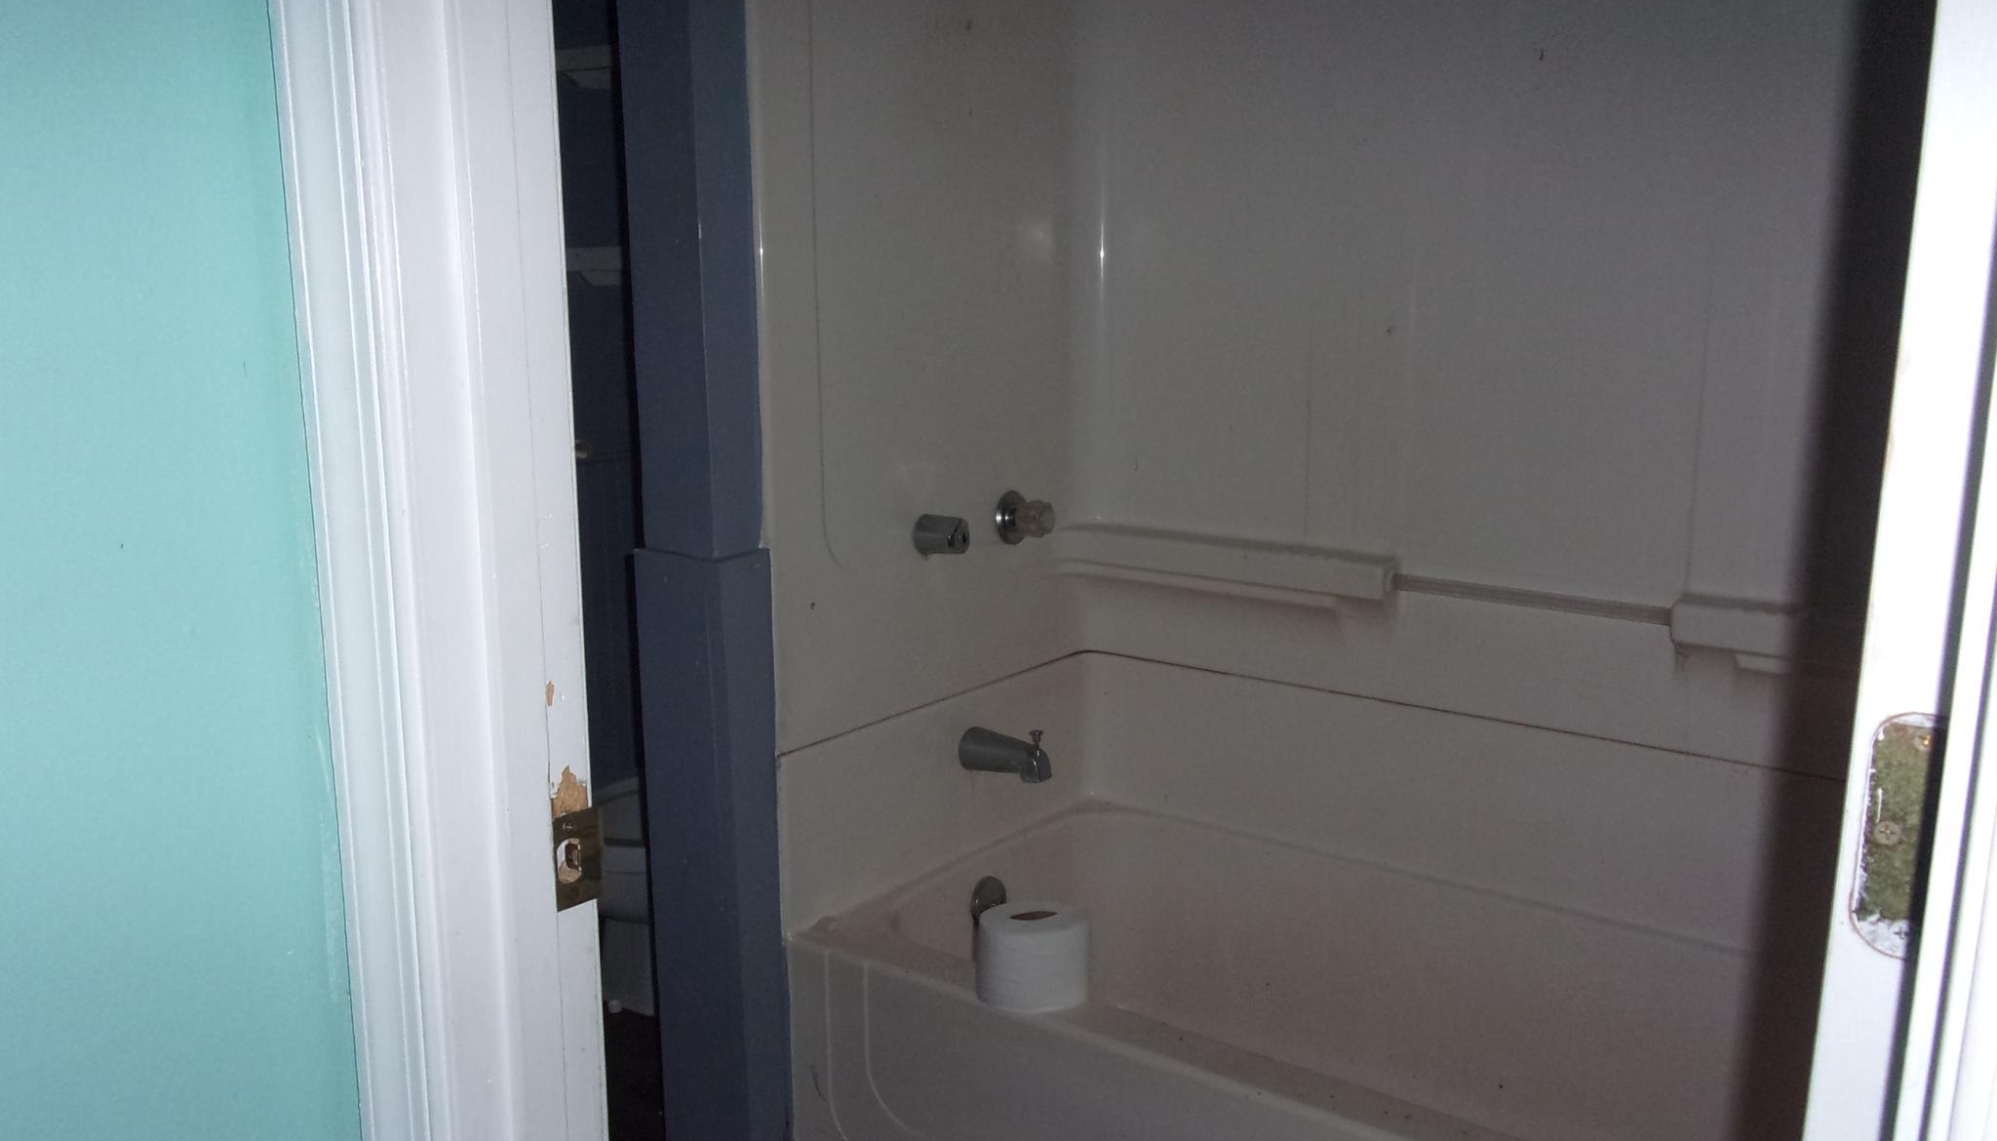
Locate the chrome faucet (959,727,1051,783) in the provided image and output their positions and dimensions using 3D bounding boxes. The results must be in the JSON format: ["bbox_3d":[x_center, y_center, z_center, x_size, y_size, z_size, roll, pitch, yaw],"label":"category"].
[{"bbox_3d":[0.015,0.268,2.399,0.137,0.084,0.066,8,14,35],"label":"chrome faucet"}]

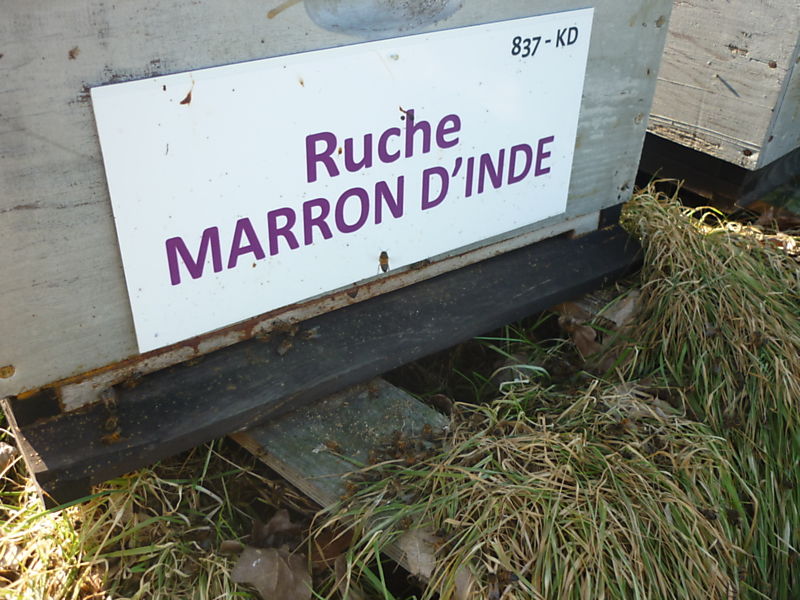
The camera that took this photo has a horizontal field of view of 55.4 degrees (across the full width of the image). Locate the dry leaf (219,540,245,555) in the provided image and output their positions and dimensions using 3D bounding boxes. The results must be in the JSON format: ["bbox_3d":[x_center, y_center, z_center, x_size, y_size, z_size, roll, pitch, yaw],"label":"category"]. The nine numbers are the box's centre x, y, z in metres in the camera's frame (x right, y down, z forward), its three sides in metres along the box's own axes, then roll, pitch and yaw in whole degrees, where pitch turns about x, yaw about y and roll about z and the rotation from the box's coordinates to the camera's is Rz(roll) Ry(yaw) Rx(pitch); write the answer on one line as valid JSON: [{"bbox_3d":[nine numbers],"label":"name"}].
[{"bbox_3d":[-0.089,0.131,0.402,0.015,0.005,0.009,1,31,0],"label":"dry leaf"}]

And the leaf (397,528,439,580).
[{"bbox_3d":[0.009,0.133,0.397,0.022,0.009,0.030,4,40,-19],"label":"leaf"}]

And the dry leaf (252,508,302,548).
[{"bbox_3d":[-0.068,0.126,0.420,0.028,0.012,0.022,1,31,0],"label":"dry leaf"}]

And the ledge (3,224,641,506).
[{"bbox_3d":[0.003,0.018,0.455,0.425,0.032,0.040,-18,37,-31],"label":"ledge"}]

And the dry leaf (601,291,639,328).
[{"bbox_3d":[0.168,0.007,0.580,0.031,0.016,0.028,1,31,0],"label":"dry leaf"}]

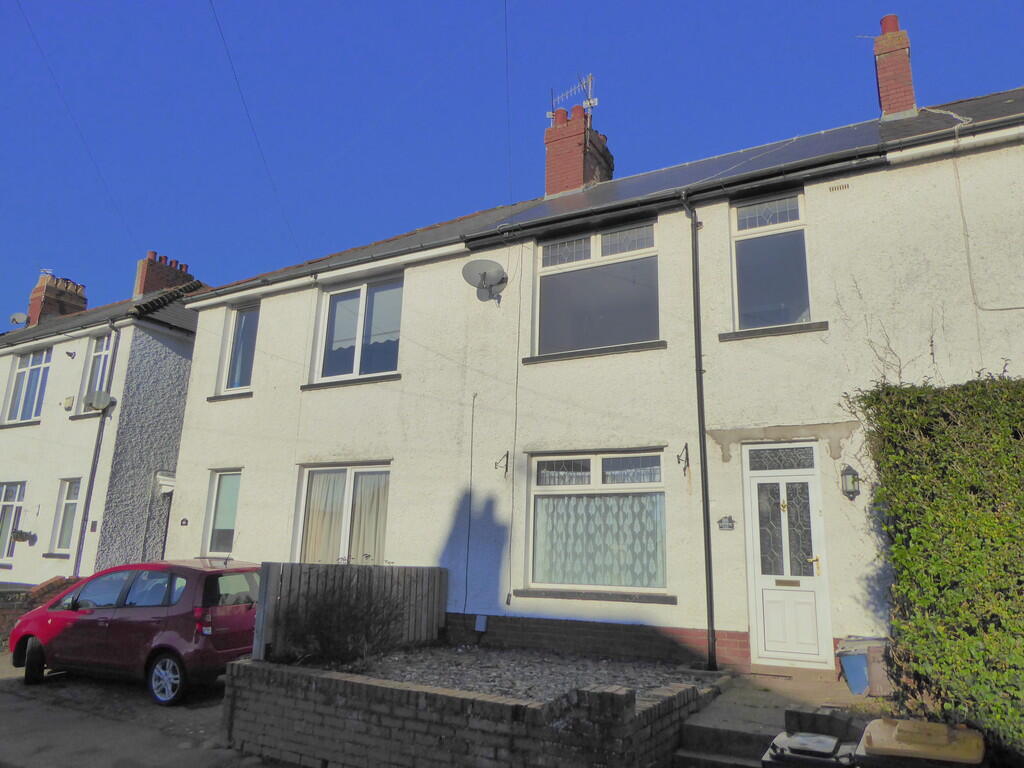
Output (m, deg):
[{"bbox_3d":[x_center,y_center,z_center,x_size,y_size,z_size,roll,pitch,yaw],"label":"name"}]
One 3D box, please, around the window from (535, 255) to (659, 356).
[{"bbox_3d":[1.150,-1.038,9.997,1.740,1.190,0.100,-6,-15,27],"label":"window"}]

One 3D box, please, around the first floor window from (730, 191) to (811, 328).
[{"bbox_3d":[3.194,-1.535,9.143,0.880,1.760,0.110,-5,-15,26],"label":"first floor window"}]

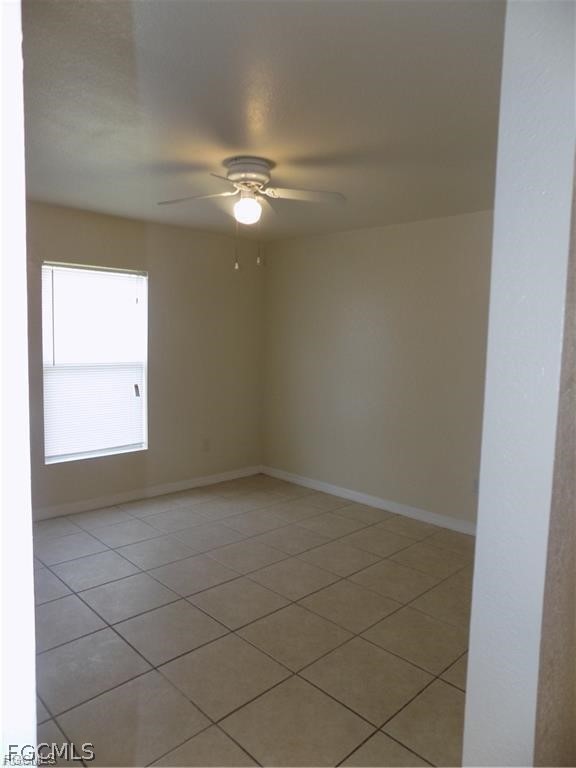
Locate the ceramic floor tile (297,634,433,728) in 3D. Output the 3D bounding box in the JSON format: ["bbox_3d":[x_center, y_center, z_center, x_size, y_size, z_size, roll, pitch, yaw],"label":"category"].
[{"bbox_3d":[0.348,1.306,2.274,0.440,0.012,0.440,-3,7,-44],"label":"ceramic floor tile"}]

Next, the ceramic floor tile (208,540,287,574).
[{"bbox_3d":[-0.282,1.187,3.540,0.440,0.012,0.440,-3,7,-44],"label":"ceramic floor tile"}]

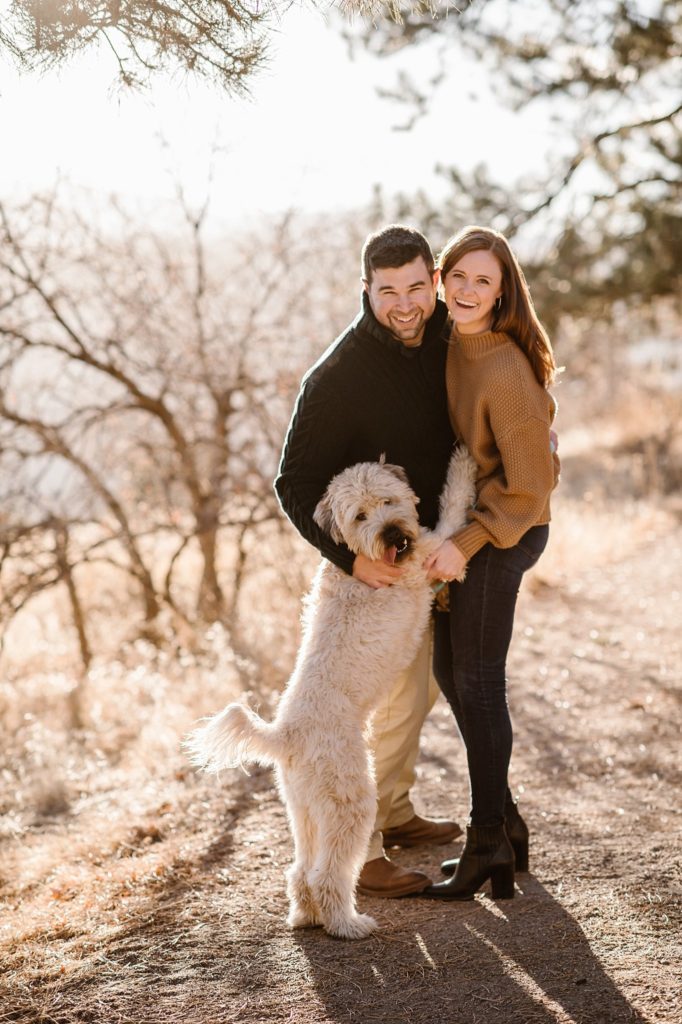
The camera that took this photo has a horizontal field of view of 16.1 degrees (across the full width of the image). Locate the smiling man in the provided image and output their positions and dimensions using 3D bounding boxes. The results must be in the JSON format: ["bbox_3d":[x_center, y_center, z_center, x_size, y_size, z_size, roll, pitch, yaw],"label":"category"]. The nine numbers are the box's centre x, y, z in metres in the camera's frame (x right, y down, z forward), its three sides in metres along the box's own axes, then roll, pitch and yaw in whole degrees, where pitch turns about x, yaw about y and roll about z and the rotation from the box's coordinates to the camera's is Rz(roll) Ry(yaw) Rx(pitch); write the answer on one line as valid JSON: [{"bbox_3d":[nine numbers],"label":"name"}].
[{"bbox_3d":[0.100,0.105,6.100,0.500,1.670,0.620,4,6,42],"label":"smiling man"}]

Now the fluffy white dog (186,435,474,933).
[{"bbox_3d":[-0.030,0.430,5.800,0.680,1.150,0.420,-4,6,-40],"label":"fluffy white dog"}]

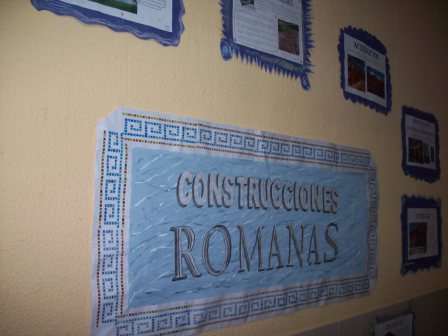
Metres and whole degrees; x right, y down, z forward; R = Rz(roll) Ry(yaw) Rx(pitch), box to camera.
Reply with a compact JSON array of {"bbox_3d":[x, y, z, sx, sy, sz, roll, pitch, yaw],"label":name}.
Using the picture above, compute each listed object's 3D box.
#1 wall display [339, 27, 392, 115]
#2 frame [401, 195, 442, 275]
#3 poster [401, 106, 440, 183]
[{"bbox_3d":[0.531,-0.357,1.717,0.390,0.289,0.015,7,-8,-44],"label":"wall display"},{"bbox_3d":[0.845,0.278,1.974,0.414,0.318,0.015,5,-6,-44],"label":"frame"},{"bbox_3d":[0.867,-0.095,2.024,0.395,0.309,0.015,5,-7,-44],"label":"poster"}]

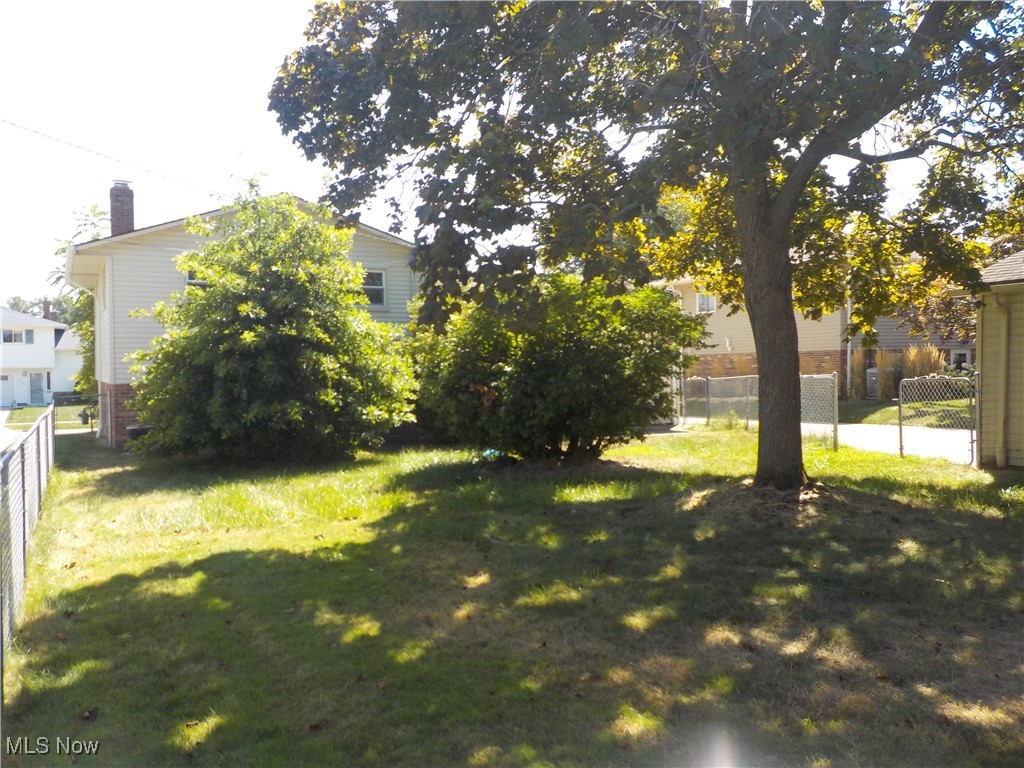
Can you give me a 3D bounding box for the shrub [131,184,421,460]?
[{"bbox_3d":[-4.333,-1.123,15.964,5.000,4.700,4.600,-1,2,-26],"label":"shrub"}]

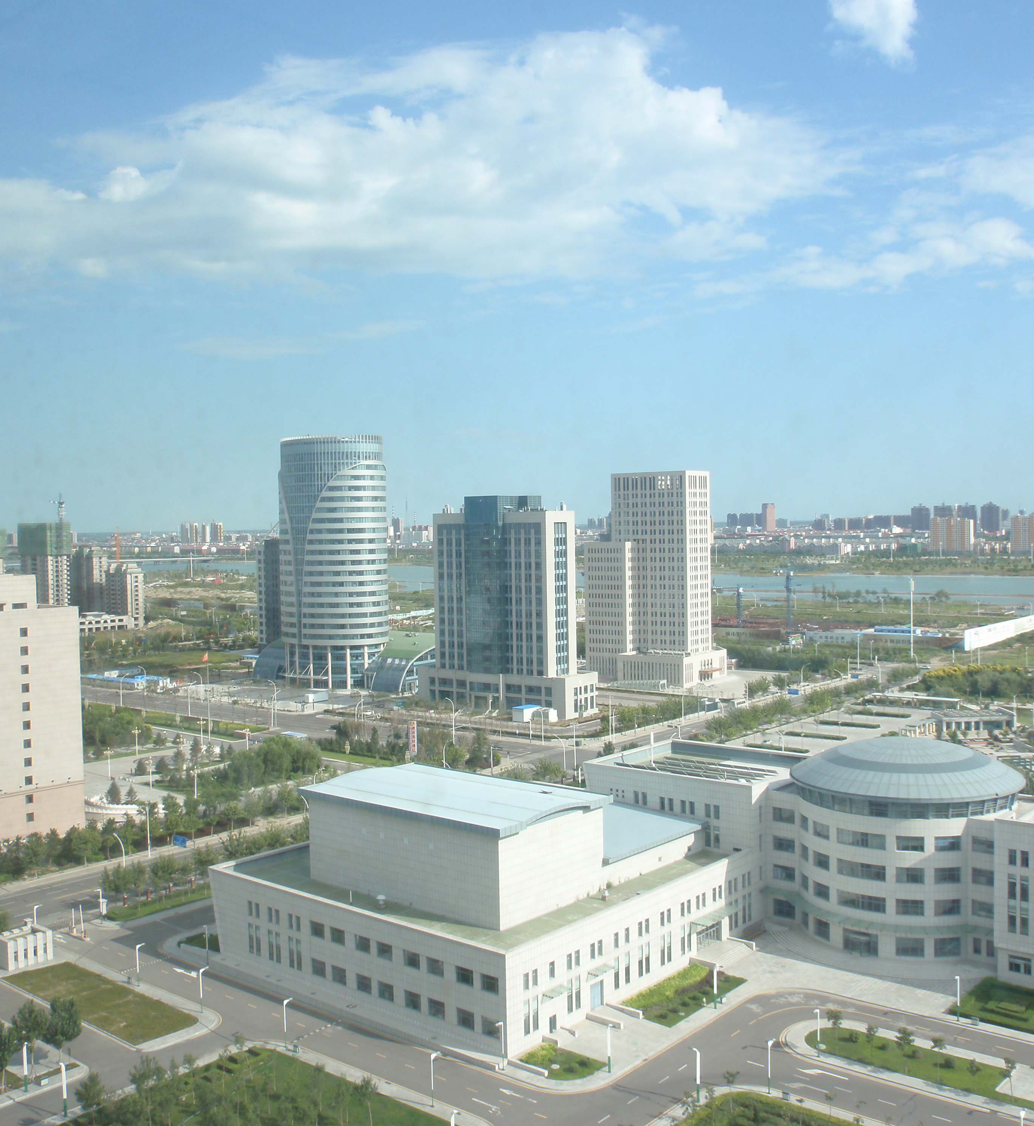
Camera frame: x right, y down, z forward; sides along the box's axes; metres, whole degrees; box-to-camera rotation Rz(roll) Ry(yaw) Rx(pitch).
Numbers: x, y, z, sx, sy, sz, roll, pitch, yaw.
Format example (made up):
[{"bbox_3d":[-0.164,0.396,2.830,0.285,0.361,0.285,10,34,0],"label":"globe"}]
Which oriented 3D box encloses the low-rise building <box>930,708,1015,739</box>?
[{"bbox_3d":[131.337,45.885,351.371,21.500,5.400,12.500,-1,2,-4],"label":"low-rise building"}]

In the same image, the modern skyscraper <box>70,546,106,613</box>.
[{"bbox_3d":[-277.733,14.694,790.639,23.000,52.000,14.000,0,2,33],"label":"modern skyscraper"}]

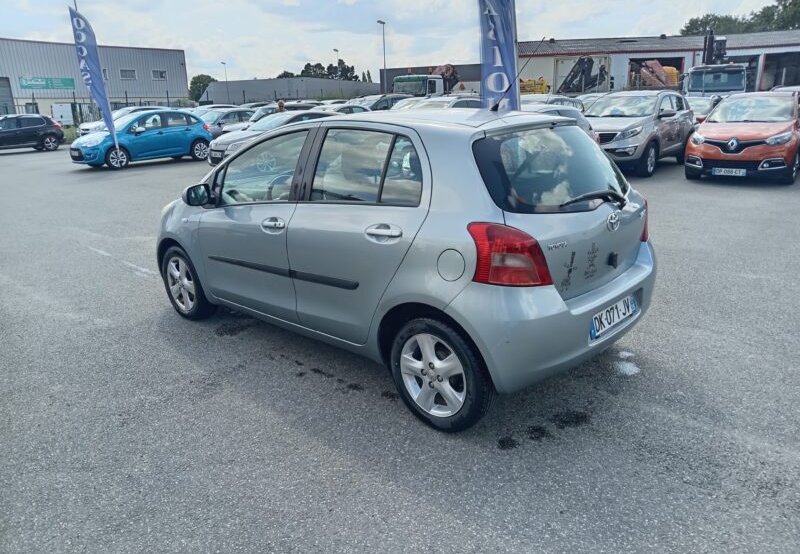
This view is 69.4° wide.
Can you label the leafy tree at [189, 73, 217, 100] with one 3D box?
[{"bbox_3d":[-26.950,-24.917,79.995,5.800,6.200,5.800,-2,17,0],"label":"leafy tree"}]

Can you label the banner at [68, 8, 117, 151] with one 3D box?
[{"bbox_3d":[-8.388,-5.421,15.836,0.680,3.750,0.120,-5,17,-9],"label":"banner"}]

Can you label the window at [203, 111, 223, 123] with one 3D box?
[{"bbox_3d":[-6.750,-5.731,20.800,1.250,0.480,0.400,3,17,15],"label":"window"}]

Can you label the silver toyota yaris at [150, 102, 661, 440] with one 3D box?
[{"bbox_3d":[-0.317,-0.400,4.125,3.750,1.530,1.700,13,22,41],"label":"silver toyota yaris"}]

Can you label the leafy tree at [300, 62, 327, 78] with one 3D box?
[{"bbox_3d":[-16.295,-36.342,111.120,5.500,9.400,5.500,-2,17,0],"label":"leafy tree"}]

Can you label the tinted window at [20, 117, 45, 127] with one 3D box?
[{"bbox_3d":[-15.375,-6.471,24.225,0.120,0.410,0.980,9,20,31],"label":"tinted window"}]

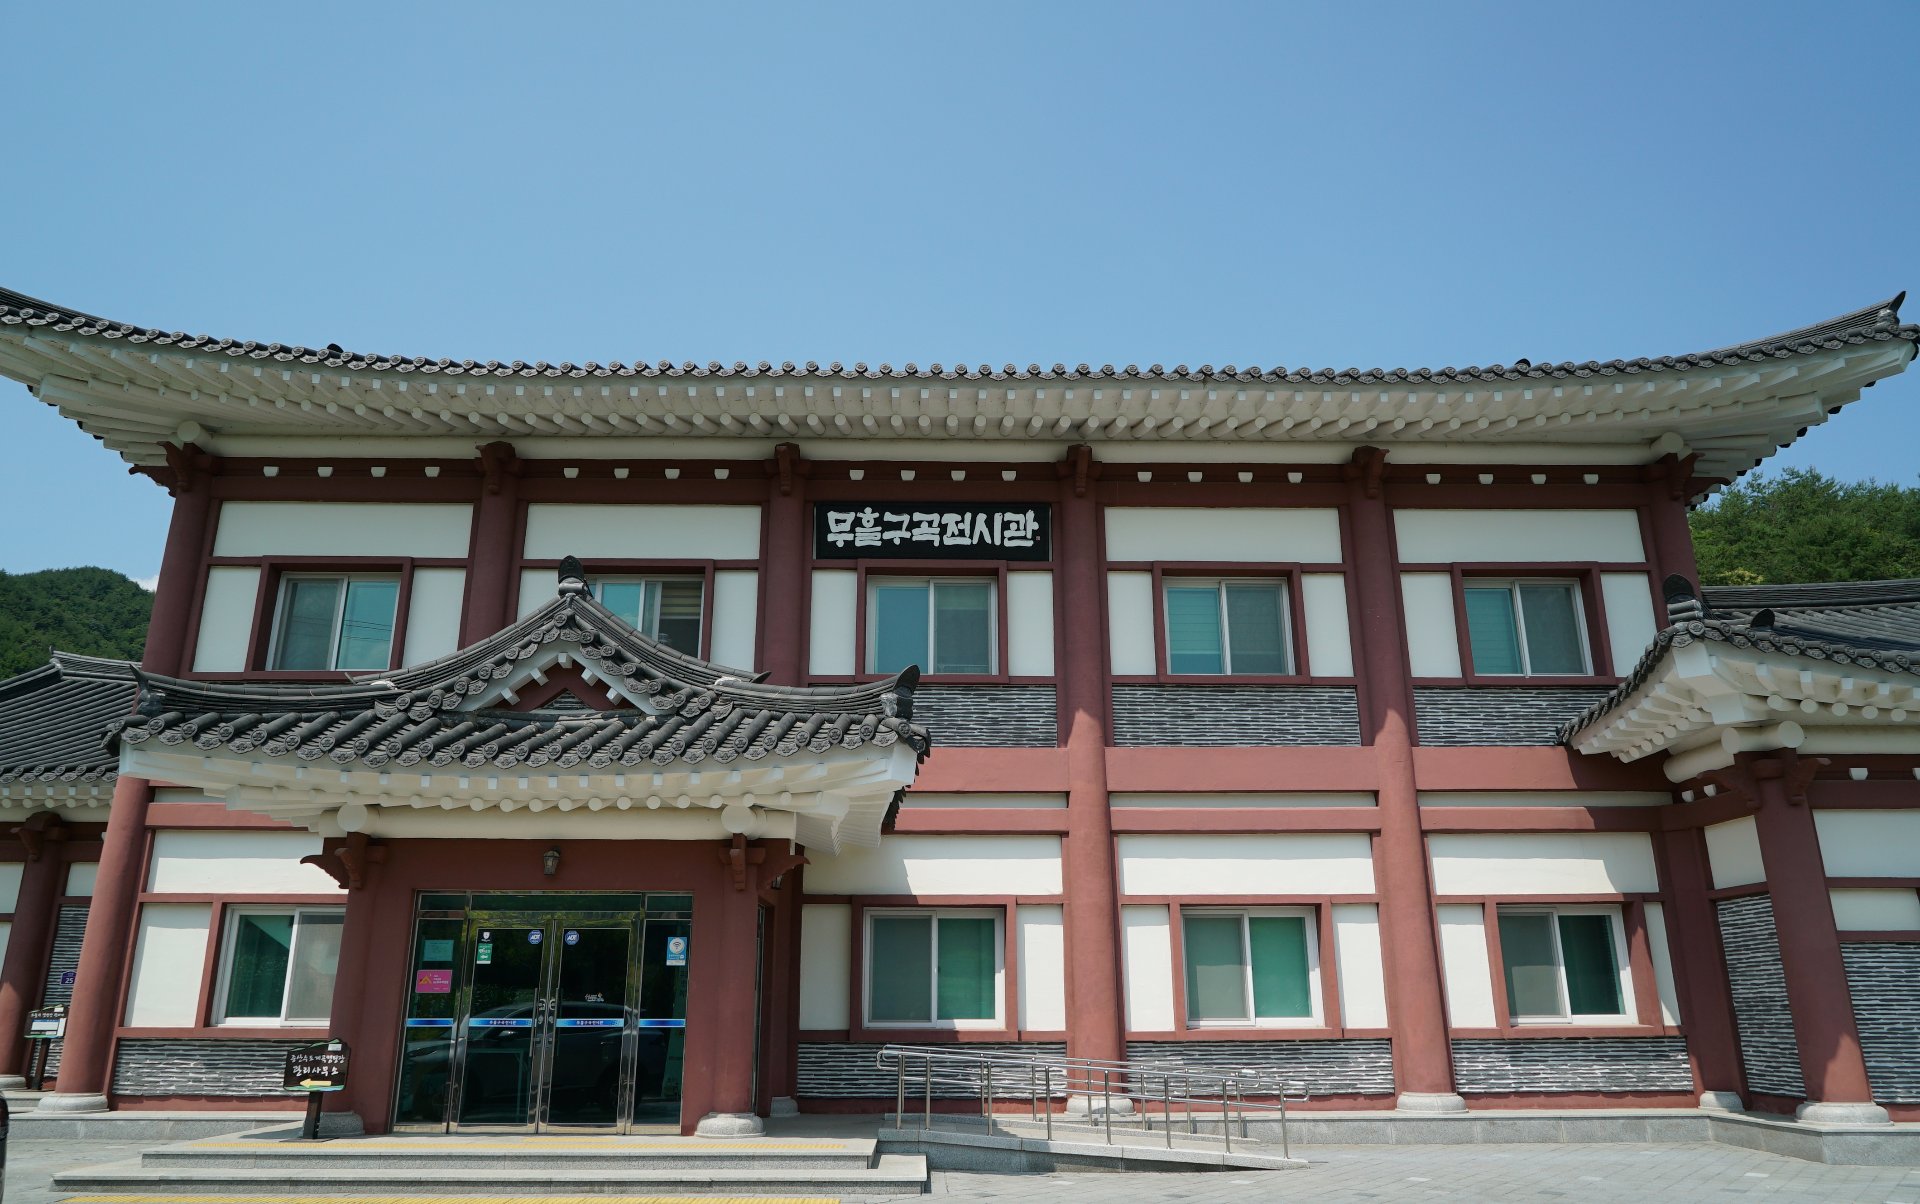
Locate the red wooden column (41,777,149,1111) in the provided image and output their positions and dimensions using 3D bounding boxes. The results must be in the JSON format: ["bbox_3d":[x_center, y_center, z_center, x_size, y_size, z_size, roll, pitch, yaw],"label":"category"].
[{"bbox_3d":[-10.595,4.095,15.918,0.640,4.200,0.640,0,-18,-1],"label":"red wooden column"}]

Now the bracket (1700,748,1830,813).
[{"bbox_3d":[9.323,2.006,14.808,1.220,0.660,1.070,0,-16,-1],"label":"bracket"}]

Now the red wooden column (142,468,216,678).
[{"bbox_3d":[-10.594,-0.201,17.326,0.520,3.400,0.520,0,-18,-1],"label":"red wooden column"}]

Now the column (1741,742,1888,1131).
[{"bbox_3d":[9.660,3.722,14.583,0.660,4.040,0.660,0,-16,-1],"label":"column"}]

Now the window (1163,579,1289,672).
[{"bbox_3d":[3.560,0.328,17.004,1.658,1.341,0.130,0,-16,-1],"label":"window"}]

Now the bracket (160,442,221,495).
[{"bbox_3d":[-10.528,-1.860,17.484,0.620,0.700,0.620,0,-18,-1],"label":"bracket"}]

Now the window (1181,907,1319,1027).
[{"bbox_3d":[3.559,4.456,15.631,1.660,1.430,0.150,0,-17,-1],"label":"window"}]

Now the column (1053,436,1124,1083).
[{"bbox_3d":[1.595,1.904,15.875,0.540,8.050,0.540,0,-17,-1],"label":"column"}]

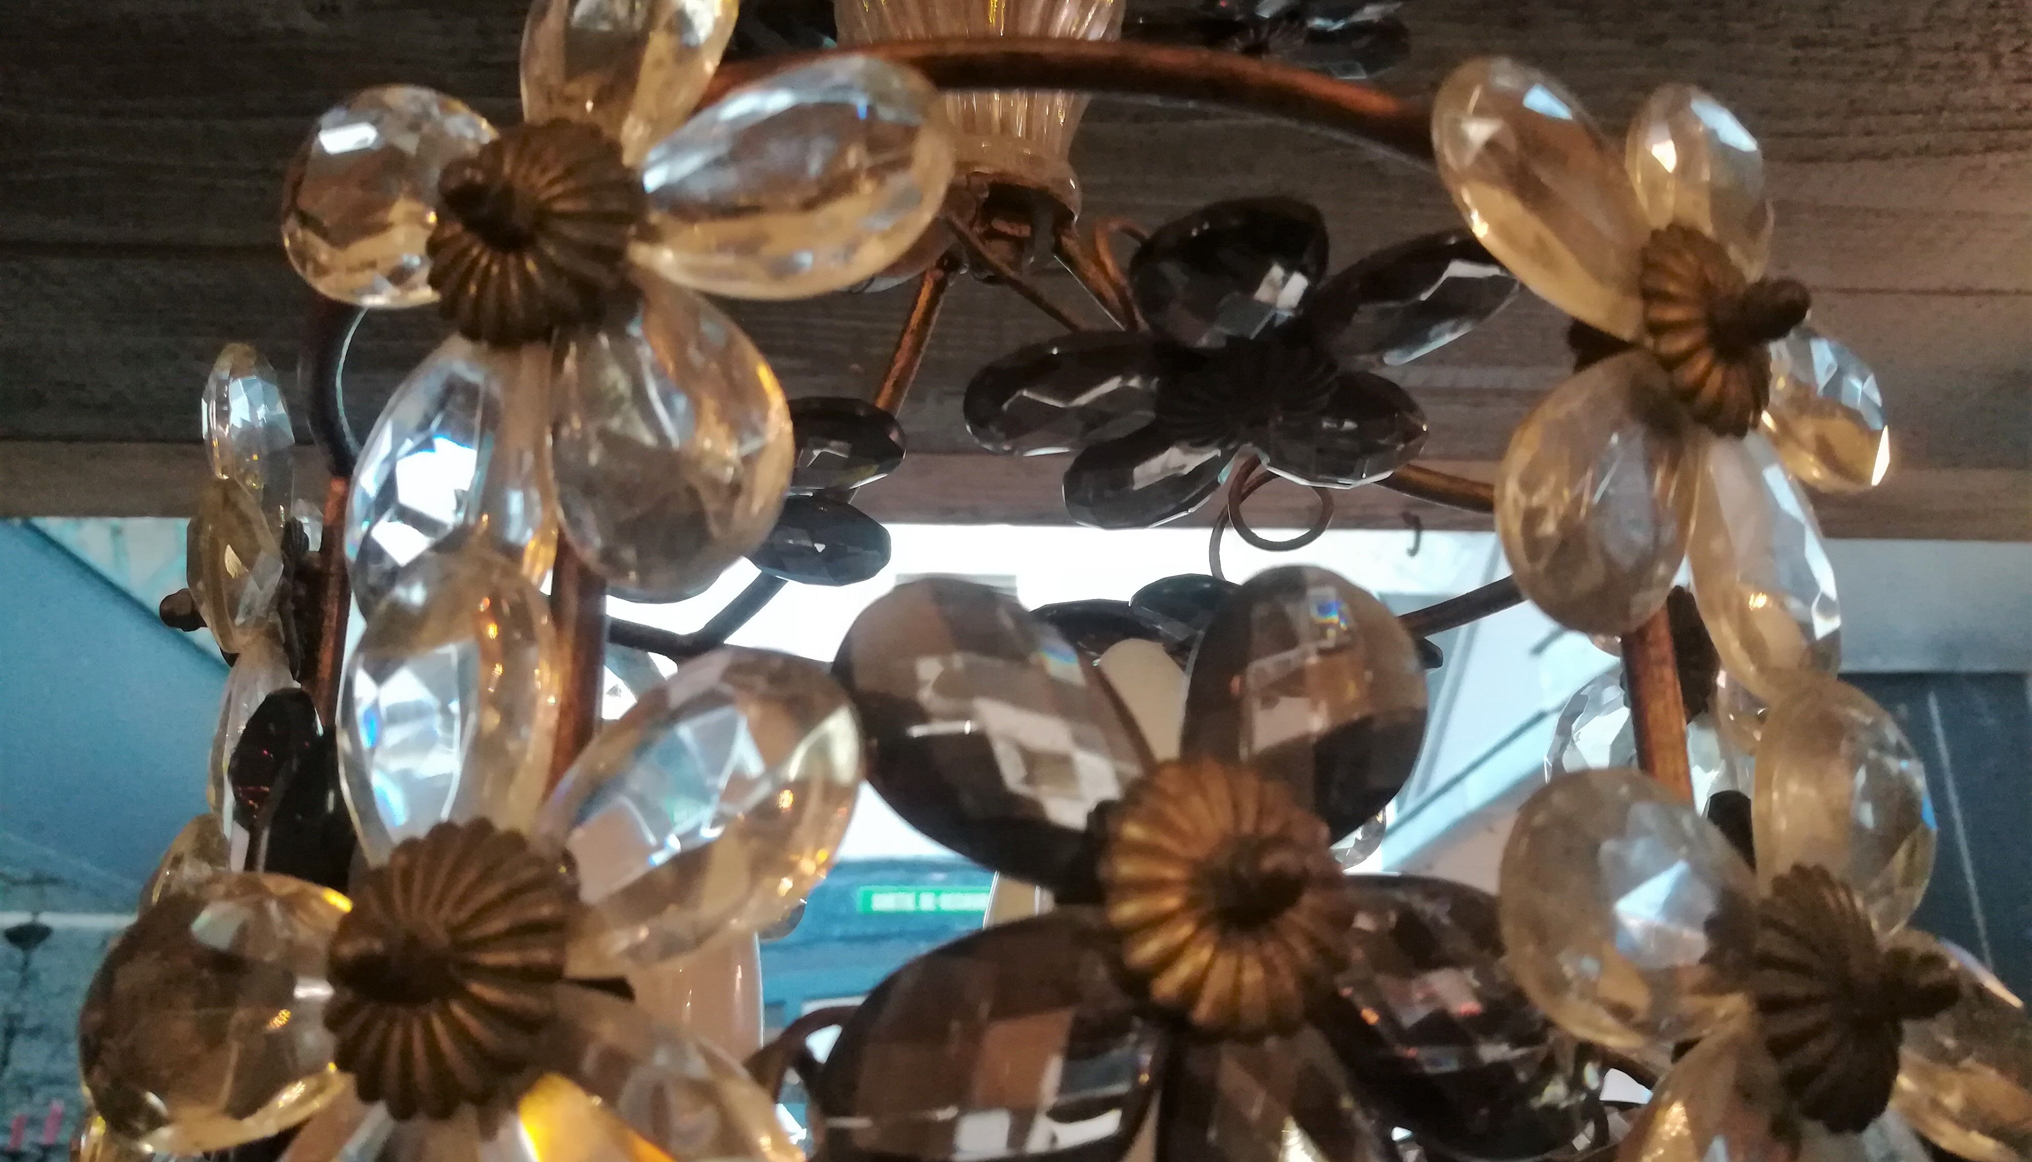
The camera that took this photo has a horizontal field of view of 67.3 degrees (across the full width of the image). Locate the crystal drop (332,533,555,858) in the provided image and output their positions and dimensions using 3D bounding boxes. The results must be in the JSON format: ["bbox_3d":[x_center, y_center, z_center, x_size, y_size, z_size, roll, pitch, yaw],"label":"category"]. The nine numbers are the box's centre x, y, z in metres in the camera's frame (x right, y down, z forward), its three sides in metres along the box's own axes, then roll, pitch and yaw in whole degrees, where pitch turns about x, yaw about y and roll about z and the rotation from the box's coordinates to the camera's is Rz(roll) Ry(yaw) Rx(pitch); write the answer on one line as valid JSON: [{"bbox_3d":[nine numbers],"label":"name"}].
[{"bbox_3d":[-0.095,0.021,0.257,0.039,0.062,0.023,-4,-20,16],"label":"crystal drop"}]

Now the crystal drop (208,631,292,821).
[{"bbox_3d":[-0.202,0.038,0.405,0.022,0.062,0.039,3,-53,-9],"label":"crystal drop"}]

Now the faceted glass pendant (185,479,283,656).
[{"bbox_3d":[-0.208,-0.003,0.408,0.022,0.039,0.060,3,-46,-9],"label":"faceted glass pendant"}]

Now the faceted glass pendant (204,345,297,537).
[{"bbox_3d":[-0.227,-0.042,0.453,0.023,0.061,0.038,3,-20,-9],"label":"faceted glass pendant"}]

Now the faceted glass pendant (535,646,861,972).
[{"bbox_3d":[-0.050,0.035,0.240,0.062,0.039,0.023,-42,-25,-1],"label":"faceted glass pendant"}]

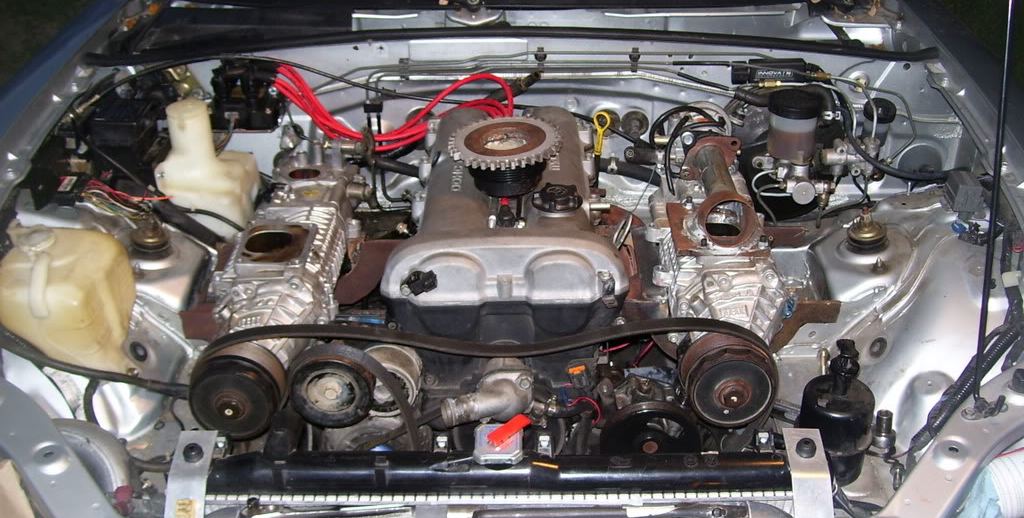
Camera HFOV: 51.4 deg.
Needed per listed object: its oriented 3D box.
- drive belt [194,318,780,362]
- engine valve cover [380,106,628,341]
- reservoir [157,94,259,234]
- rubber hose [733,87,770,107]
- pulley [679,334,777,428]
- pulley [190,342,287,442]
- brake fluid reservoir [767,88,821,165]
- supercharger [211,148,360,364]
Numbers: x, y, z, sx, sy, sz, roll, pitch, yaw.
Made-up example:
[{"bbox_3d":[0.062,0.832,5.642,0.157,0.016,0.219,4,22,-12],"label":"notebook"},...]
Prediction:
[{"bbox_3d":[-0.035,0.092,1.208,0.640,0.048,0.020,0,29,0],"label":"drive belt"},{"bbox_3d":[-0.009,-0.068,1.498,0.295,0.135,0.485,0,29,0],"label":"engine valve cover"},{"bbox_3d":[-0.448,-0.132,1.552,0.150,0.195,0.140,0,29,0],"label":"reservoir"},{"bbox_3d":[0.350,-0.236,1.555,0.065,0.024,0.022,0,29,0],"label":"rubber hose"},{"bbox_3d":[0.247,0.142,1.221,0.102,0.100,0.050,0,29,0],"label":"pulley"},{"bbox_3d":[-0.317,0.155,1.233,0.102,0.100,0.050,0,29,0],"label":"pulley"},{"bbox_3d":[0.393,-0.184,1.487,0.070,0.086,0.070,0,29,0],"label":"brake fluid reservoir"},{"bbox_3d":[-0.281,0.022,1.387,0.160,0.160,0.350,0,29,0],"label":"supercharger"}]

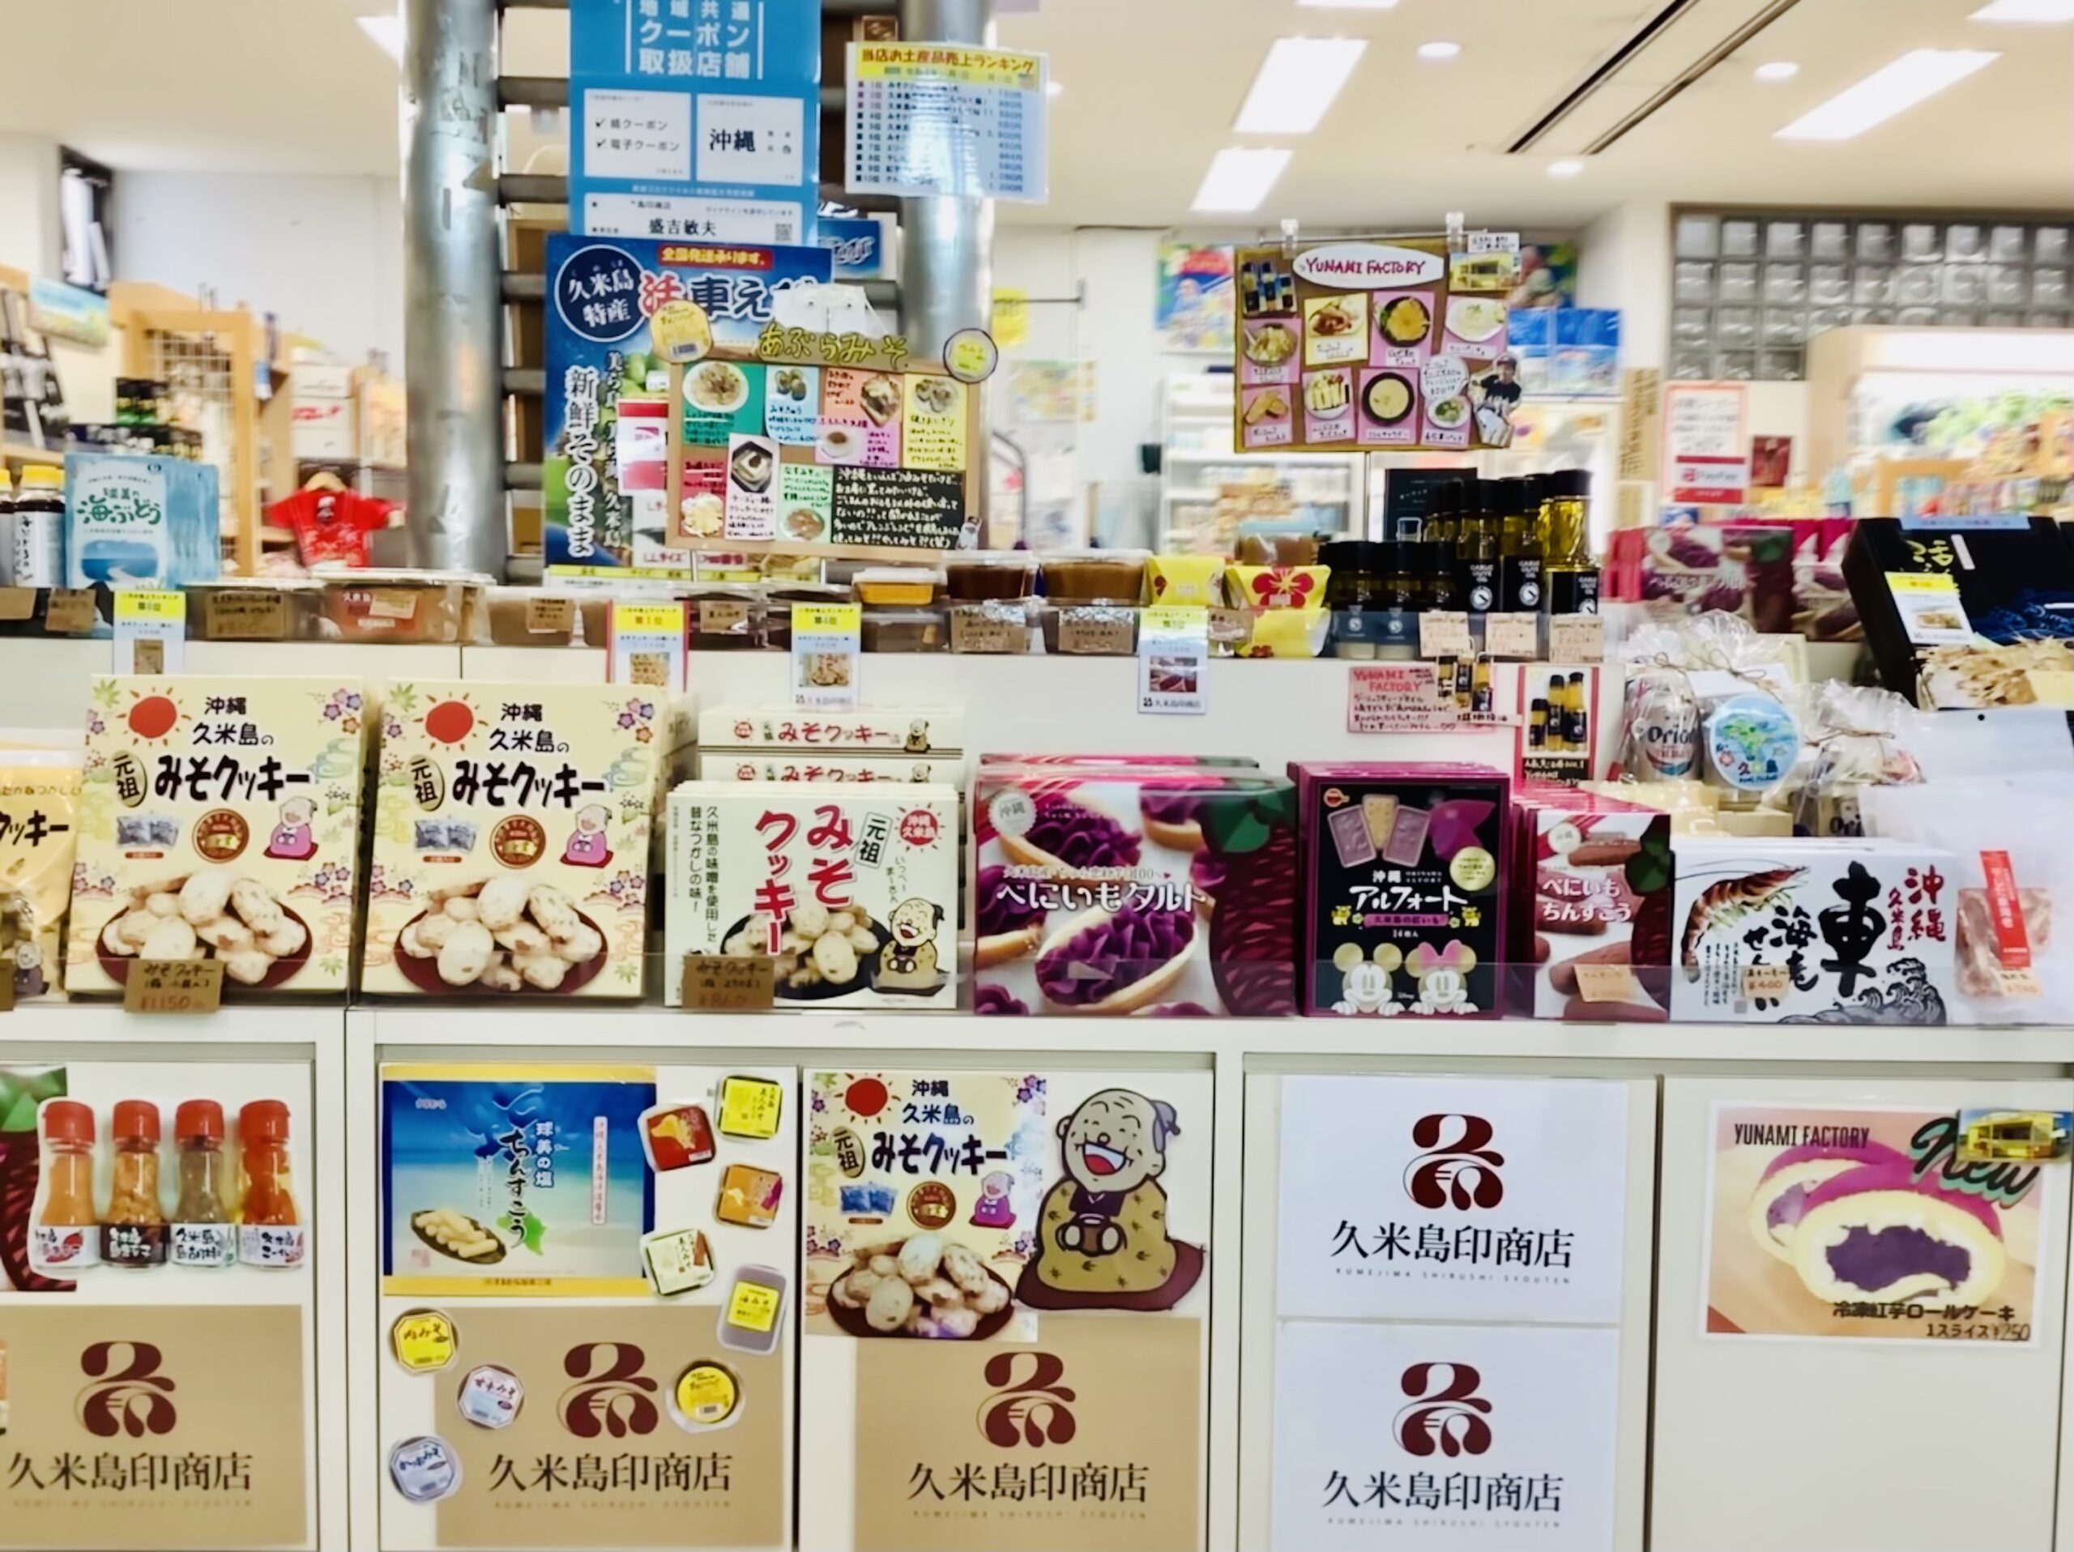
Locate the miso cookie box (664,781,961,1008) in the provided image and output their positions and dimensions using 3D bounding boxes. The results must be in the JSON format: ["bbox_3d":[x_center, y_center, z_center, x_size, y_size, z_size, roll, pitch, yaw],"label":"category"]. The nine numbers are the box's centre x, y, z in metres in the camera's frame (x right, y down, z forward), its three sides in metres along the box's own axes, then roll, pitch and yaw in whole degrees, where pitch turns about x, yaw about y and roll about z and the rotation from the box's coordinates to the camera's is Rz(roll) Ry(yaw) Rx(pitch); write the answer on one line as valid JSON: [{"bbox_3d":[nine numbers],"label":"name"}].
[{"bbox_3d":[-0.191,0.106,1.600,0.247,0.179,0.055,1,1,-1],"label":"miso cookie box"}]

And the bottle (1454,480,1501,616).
[{"bbox_3d":[0.457,-0.216,1.923,0.048,0.182,0.048,1,2,-1],"label":"bottle"}]

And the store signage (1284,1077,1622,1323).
[{"bbox_3d":[0.358,0.366,1.600,0.297,0.210,0.006,1,2,-1],"label":"store signage"}]

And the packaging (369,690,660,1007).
[{"bbox_3d":[-0.458,0.056,1.639,0.238,0.275,0.046,2,-10,-3],"label":"packaging"}]

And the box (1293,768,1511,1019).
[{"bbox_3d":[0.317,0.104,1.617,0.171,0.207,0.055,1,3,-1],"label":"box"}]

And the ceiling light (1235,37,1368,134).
[{"bbox_3d":[0.934,-2.495,6.687,0.310,0.050,1.100,0,3,-3],"label":"ceiling light"}]

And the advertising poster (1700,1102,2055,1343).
[{"bbox_3d":[0.725,0.388,1.606,0.297,0.210,0.006,1,2,-1],"label":"advertising poster"}]

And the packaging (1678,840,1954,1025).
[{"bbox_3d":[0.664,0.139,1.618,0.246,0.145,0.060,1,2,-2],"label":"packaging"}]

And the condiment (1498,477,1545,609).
[{"bbox_3d":[0.504,-0.216,1.924,0.048,0.185,0.048,1,2,-1],"label":"condiment"}]

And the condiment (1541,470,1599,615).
[{"bbox_3d":[0.583,-0.235,2.030,0.060,0.195,0.060,1,3,-1],"label":"condiment"}]

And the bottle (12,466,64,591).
[{"bbox_3d":[-1.020,-0.230,1.901,0.058,0.174,0.058,1,2,-1],"label":"bottle"}]

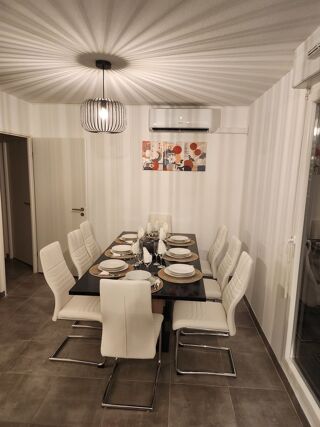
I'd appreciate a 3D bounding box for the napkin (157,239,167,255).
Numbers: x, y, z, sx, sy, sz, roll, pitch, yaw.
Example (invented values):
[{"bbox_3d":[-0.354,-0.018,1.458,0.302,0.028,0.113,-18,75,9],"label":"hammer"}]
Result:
[{"bbox_3d":[0.018,0.312,2.778,0.080,0.150,0.060,2,9,3],"label":"napkin"}]

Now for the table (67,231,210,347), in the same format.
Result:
[{"bbox_3d":[-0.101,0.810,3.210,1.003,0.762,1.986,2,10,4],"label":"table"}]

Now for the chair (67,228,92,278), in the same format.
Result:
[{"bbox_3d":[-0.625,0.683,3.200,0.592,0.993,0.431,2,10,4],"label":"chair"}]

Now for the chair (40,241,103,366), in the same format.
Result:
[{"bbox_3d":[-0.678,0.772,2.633,0.590,0.975,0.420,3,9,8],"label":"chair"}]

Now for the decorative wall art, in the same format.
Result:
[{"bbox_3d":[0.207,-0.813,4.206,0.908,0.411,0.025,2,10,4],"label":"decorative wall art"}]

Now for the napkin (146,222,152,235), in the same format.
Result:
[{"bbox_3d":[-0.131,0.172,3.587,0.060,0.140,0.050,2,9,3],"label":"napkin"}]

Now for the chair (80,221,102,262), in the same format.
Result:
[{"bbox_3d":[-0.636,0.606,3.669,0.590,0.975,0.420,2,9,3],"label":"chair"}]

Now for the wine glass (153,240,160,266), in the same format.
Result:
[{"bbox_3d":[-0.034,0.376,2.835,0.077,0.226,0.077,2,10,4],"label":"wine glass"}]

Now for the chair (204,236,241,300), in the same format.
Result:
[{"bbox_3d":[0.448,0.731,3.051,0.590,0.975,0.420,2,9,3],"label":"chair"}]

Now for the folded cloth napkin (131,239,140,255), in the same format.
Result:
[{"bbox_3d":[-0.222,0.311,2.790,0.080,0.150,0.060,2,10,4],"label":"folded cloth napkin"}]

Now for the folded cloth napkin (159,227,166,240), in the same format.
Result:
[{"bbox_3d":[0.024,0.223,3.231,0.082,0.145,0.060,2,10,4],"label":"folded cloth napkin"}]

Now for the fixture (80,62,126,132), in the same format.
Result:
[{"bbox_3d":[-0.461,-0.953,2.429,0.391,0.552,0.391,2,10,4],"label":"fixture"}]

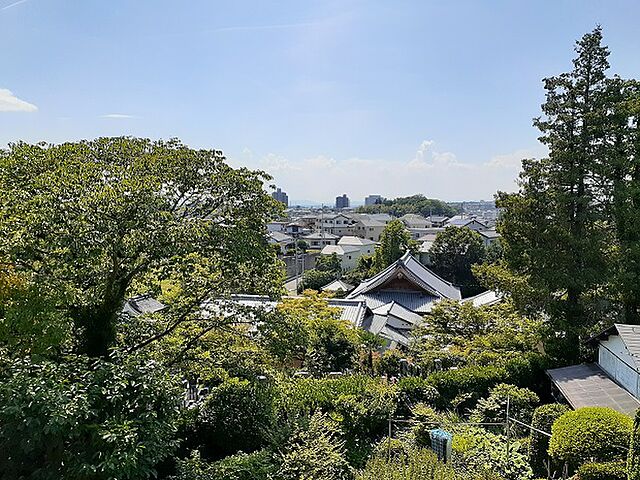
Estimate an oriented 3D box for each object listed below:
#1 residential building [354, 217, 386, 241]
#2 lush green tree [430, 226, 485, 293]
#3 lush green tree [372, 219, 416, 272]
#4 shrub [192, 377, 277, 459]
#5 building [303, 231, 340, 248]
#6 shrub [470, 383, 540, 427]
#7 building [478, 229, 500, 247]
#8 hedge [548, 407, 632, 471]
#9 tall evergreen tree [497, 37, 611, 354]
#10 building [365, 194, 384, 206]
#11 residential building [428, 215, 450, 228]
[{"bbox_3d":[15.475,-3.305,150.000,9.000,7.200,8.500,-2,5,-27],"label":"residential building"},{"bbox_3d":[22.035,3.606,80.000,8.600,11.500,8.000,0,4,0],"label":"lush green tree"},{"bbox_3d":[12.984,1.394,87.000,7.200,9.800,6.800,0,4,0],"label":"lush green tree"},{"bbox_3d":[-2.747,5.626,16.040,2.600,2.500,2.400,0,4,0],"label":"shrub"},{"bbox_3d":[0.169,-0.097,168.417,11.500,6.100,9.000,0,4,5],"label":"building"},{"bbox_3d":[6.482,5.627,17.443,2.300,1.500,2.100,0,4,0],"label":"shrub"},{"bbox_3d":[47.791,-0.255,140.335,7.000,5.800,8.000,1,4,20],"label":"building"},{"bbox_3d":[7.044,5.143,13.000,2.150,1.650,2.050,0,4,0],"label":"hedge"},{"bbox_3d":[13.097,-2.328,28.000,6.300,19.000,6.000,0,4,0],"label":"tall evergreen tree"},{"bbox_3d":[67.518,-43.979,618.438,23.000,24.000,16.000,1,4,10],"label":"building"},{"bbox_3d":[45.102,-6.090,190.000,7.800,6.200,7.500,-1,4,-12],"label":"residential building"}]

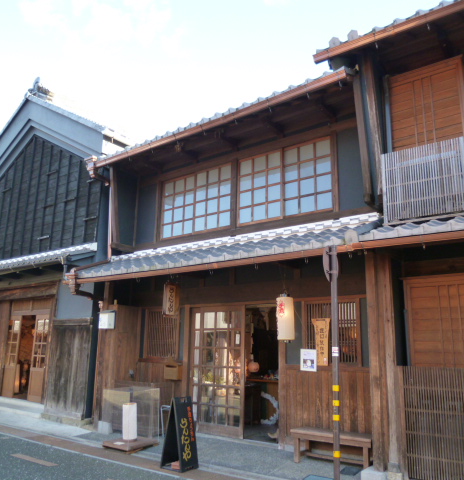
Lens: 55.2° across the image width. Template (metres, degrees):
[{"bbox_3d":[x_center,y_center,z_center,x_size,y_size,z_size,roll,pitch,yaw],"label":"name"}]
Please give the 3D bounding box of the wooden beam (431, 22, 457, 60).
[{"bbox_3d":[2.830,-2.654,5.879,0.122,0.184,0.561,-9,-18,35],"label":"wooden beam"}]

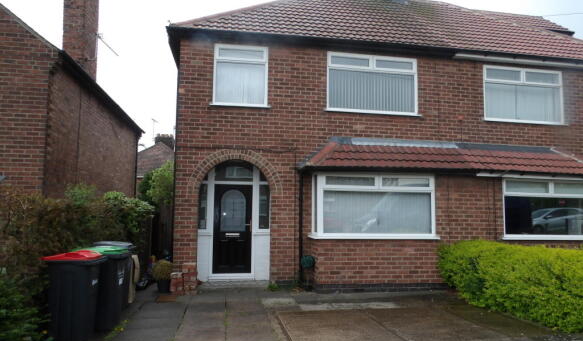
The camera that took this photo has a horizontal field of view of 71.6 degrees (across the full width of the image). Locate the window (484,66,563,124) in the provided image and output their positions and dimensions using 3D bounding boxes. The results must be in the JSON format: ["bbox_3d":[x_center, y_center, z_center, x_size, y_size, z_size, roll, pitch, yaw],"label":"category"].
[{"bbox_3d":[5.480,-1.765,9.584,2.131,1.323,0.120,2,-5,-10],"label":"window"}]

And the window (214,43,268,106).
[{"bbox_3d":[-1.051,-1.959,8.438,1.143,1.298,0.120,2,-5,-10],"label":"window"}]

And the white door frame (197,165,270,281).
[{"bbox_3d":[-1.174,1.044,8.263,1.472,2.319,0.140,2,-5,-10],"label":"white door frame"}]

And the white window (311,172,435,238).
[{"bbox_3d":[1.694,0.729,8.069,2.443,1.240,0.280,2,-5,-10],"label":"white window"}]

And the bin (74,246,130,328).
[{"bbox_3d":[-2.576,1.541,5.441,0.640,1.060,0.540,1,-5,-6],"label":"bin"}]

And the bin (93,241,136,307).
[{"bbox_3d":[-2.801,1.626,6.362,0.620,1.050,0.530,2,-5,-7],"label":"bin"}]

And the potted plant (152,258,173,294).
[{"bbox_3d":[-2.380,1.952,7.611,0.380,0.640,0.380,2,-5,-10],"label":"potted plant"}]

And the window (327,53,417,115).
[{"bbox_3d":[1.789,-1.891,8.938,2.121,1.307,0.120,2,-5,-10],"label":"window"}]

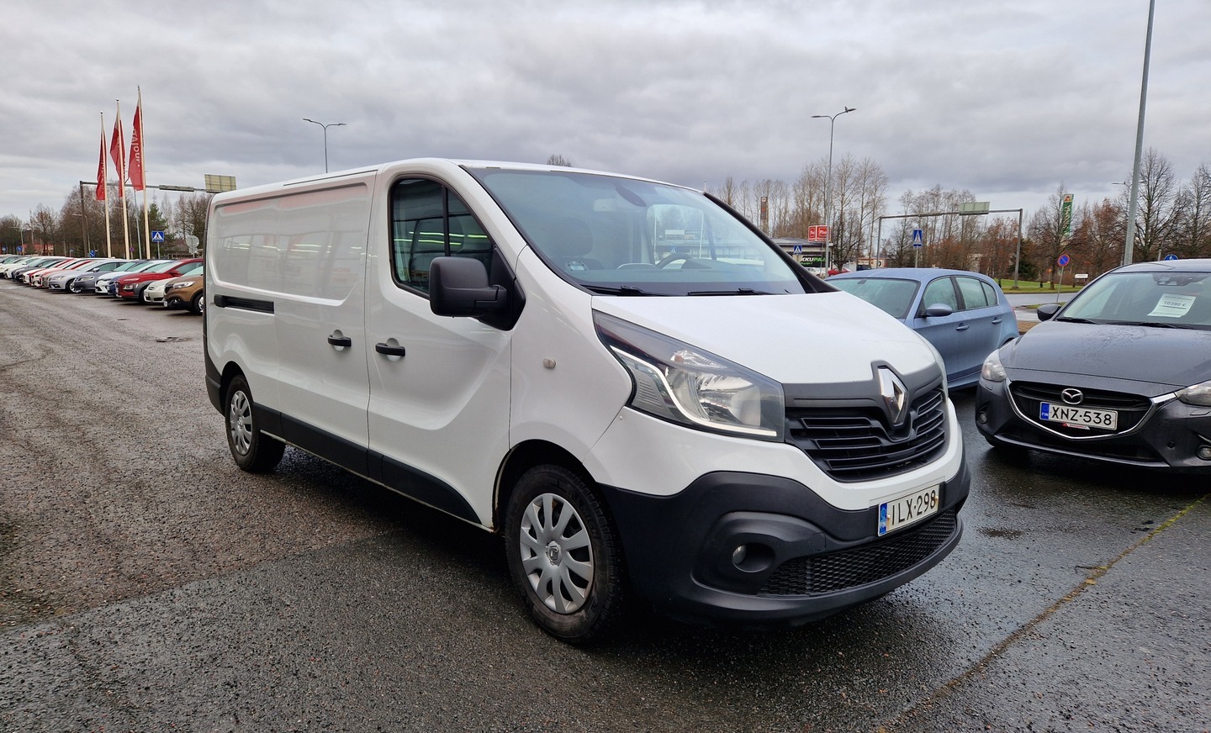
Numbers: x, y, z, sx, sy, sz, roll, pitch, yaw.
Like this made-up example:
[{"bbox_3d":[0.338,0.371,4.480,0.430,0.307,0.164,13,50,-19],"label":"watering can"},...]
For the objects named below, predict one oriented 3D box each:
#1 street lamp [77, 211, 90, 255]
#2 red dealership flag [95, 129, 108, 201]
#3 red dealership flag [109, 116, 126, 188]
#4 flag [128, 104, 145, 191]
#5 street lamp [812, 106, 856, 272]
[{"bbox_3d":[-88.588,-20.986,136.150,2.200,9.380,0.400,-6,9,-42],"label":"street lamp"},{"bbox_3d":[-28.764,-11.506,45.941,0.650,4.000,0.300,3,7,16],"label":"red dealership flag"},{"bbox_3d":[-25.590,-11.105,42.260,0.800,4.020,0.300,3,7,16],"label":"red dealership flag"},{"bbox_3d":[-22.662,-10.611,38.898,0.800,4.200,0.300,3,7,16],"label":"flag"},{"bbox_3d":[12.800,-9.334,46.165,0.400,10.480,3.000,-5,9,-41],"label":"street lamp"}]

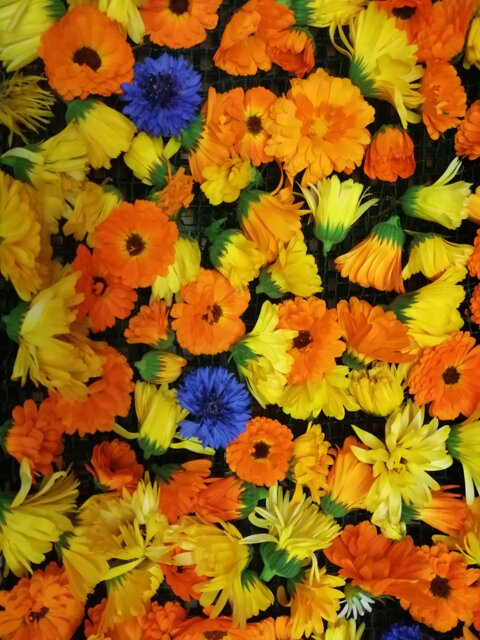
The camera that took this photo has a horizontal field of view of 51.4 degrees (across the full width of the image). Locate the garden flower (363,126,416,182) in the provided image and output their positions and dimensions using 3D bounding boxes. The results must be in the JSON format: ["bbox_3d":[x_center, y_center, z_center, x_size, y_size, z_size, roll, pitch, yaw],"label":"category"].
[{"bbox_3d":[0.095,-0.105,0.318,0.034,0.032,0.036,0,108,0],"label":"garden flower"}]

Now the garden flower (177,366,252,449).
[{"bbox_3d":[-0.015,0.052,0.300,0.047,0.026,0.048,0,90,0],"label":"garden flower"}]

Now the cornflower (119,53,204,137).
[{"bbox_3d":[-0.050,-0.143,0.317,0.051,0.028,0.051,0,78,5],"label":"cornflower"}]

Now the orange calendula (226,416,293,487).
[{"bbox_3d":[0.011,0.078,0.298,0.038,0.021,0.038,0,88,-1],"label":"orange calendula"}]

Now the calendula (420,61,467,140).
[{"bbox_3d":[0.130,-0.139,0.317,0.036,0.025,0.050,0,96,38],"label":"calendula"}]

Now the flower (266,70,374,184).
[{"bbox_3d":[0.050,-0.121,0.313,0.069,0.026,0.070,0,87,0],"label":"flower"}]

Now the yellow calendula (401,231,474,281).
[{"bbox_3d":[0.119,-0.039,0.305,0.039,0.029,0.029,-24,99,0],"label":"yellow calendula"}]

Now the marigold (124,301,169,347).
[{"bbox_3d":[-0.058,0.002,0.308,0.027,0.023,0.025,41,90,-18],"label":"marigold"}]

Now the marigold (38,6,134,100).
[{"bbox_3d":[-0.087,-0.152,0.290,0.053,0.025,0.053,0,107,-11],"label":"marigold"}]

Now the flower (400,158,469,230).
[{"bbox_3d":[0.115,-0.075,0.300,0.040,0.030,0.039,5,90,6],"label":"flower"}]

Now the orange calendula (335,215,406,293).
[{"bbox_3d":[0.077,-0.038,0.300,0.039,0.032,0.041,19,87,0],"label":"orange calendula"}]

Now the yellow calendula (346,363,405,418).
[{"bbox_3d":[0.082,0.042,0.303,0.031,0.028,0.028,-7,126,0],"label":"yellow calendula"}]

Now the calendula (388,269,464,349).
[{"bbox_3d":[0.114,-0.008,0.307,0.047,0.041,0.043,15,86,-9],"label":"calendula"}]

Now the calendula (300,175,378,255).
[{"bbox_3d":[0.058,-0.063,0.300,0.042,0.034,0.043,6,102,0],"label":"calendula"}]

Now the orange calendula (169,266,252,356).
[{"bbox_3d":[-0.018,-0.005,0.306,0.049,0.023,0.052,0,90,-3],"label":"orange calendula"}]

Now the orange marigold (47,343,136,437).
[{"bbox_3d":[-0.092,0.041,0.306,0.056,0.026,0.056,0,93,-6],"label":"orange marigold"}]

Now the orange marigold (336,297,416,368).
[{"bbox_3d":[0.084,0.008,0.305,0.054,0.044,0.034,37,111,3],"label":"orange marigold"}]

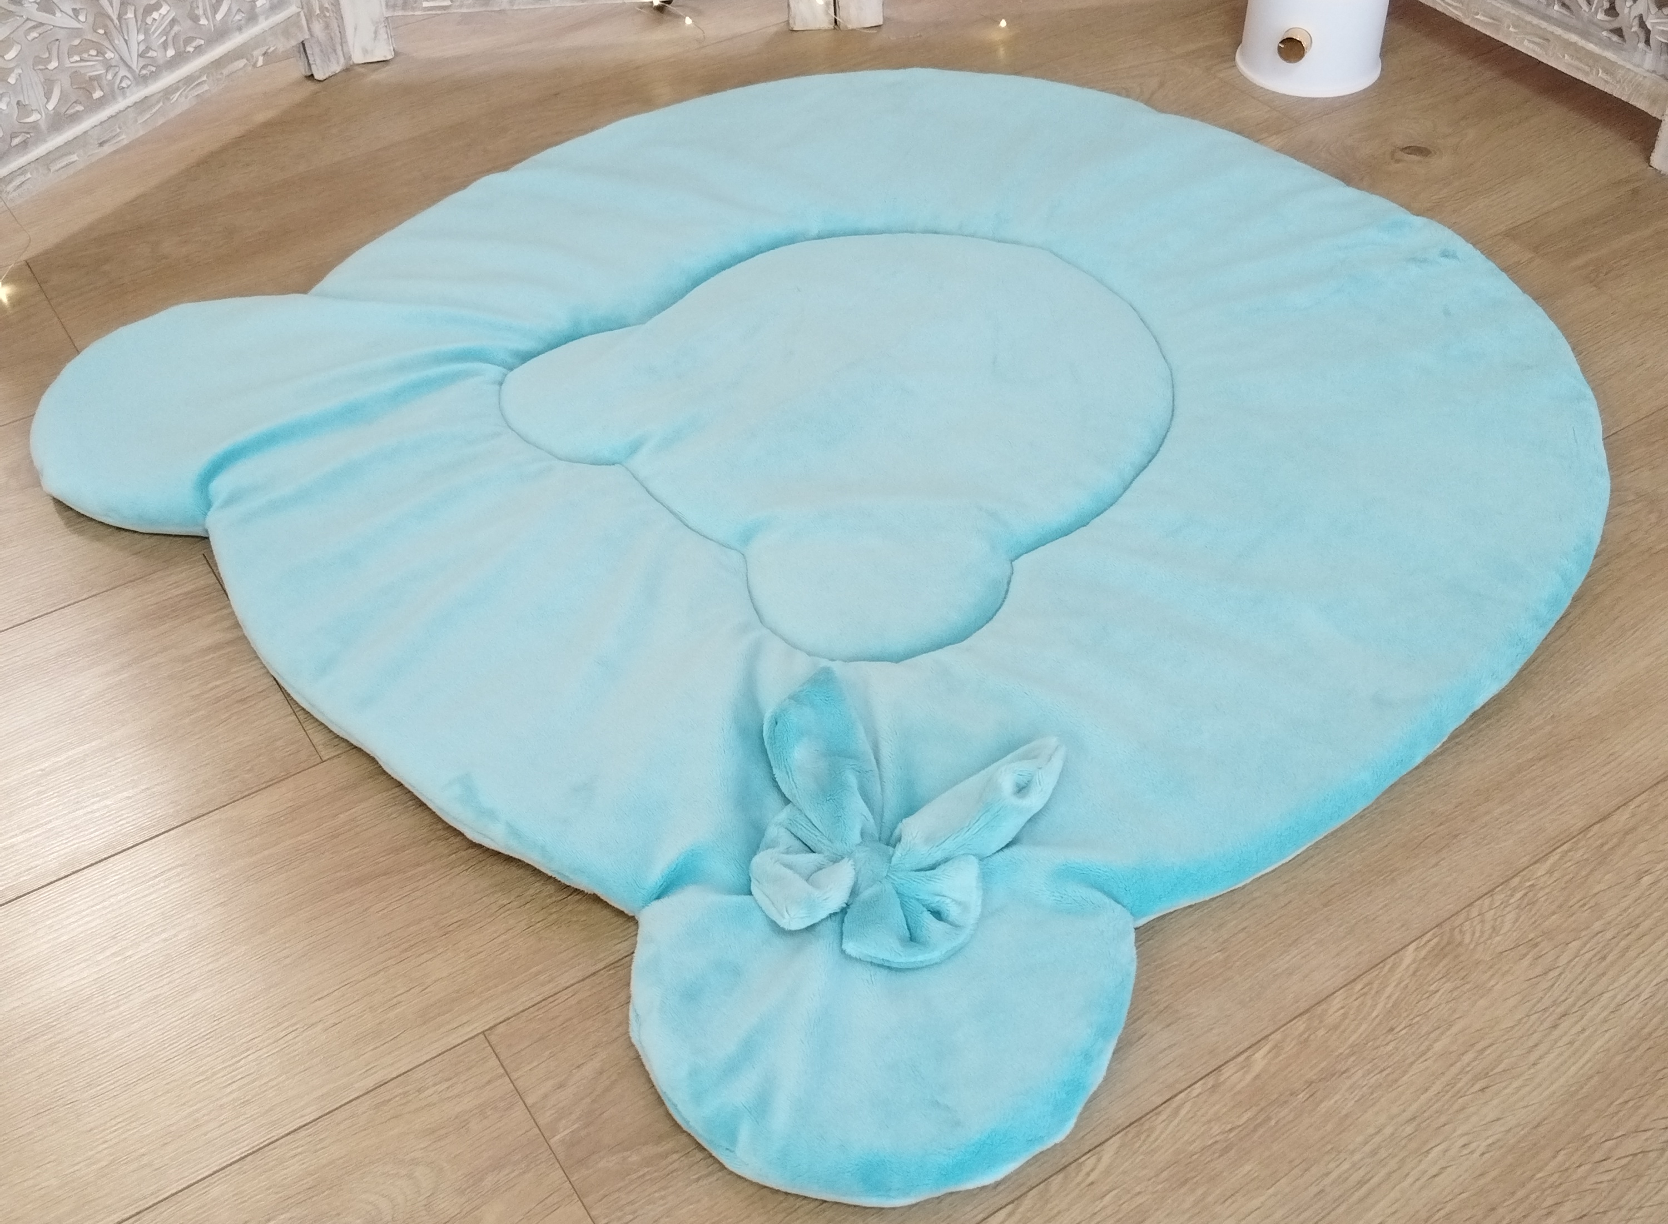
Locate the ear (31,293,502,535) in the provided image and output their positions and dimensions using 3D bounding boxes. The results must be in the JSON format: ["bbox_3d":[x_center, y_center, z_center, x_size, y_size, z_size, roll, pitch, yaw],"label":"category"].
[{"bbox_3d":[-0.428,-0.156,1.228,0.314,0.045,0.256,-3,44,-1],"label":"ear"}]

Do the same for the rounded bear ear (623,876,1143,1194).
[{"bbox_3d":[0.023,0.207,0.842,0.266,0.045,0.175,1,44,3],"label":"rounded bear ear"}]

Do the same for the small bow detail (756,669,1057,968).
[{"bbox_3d":[0.035,0.098,0.896,0.166,0.055,0.189,7,45,9],"label":"small bow detail"}]

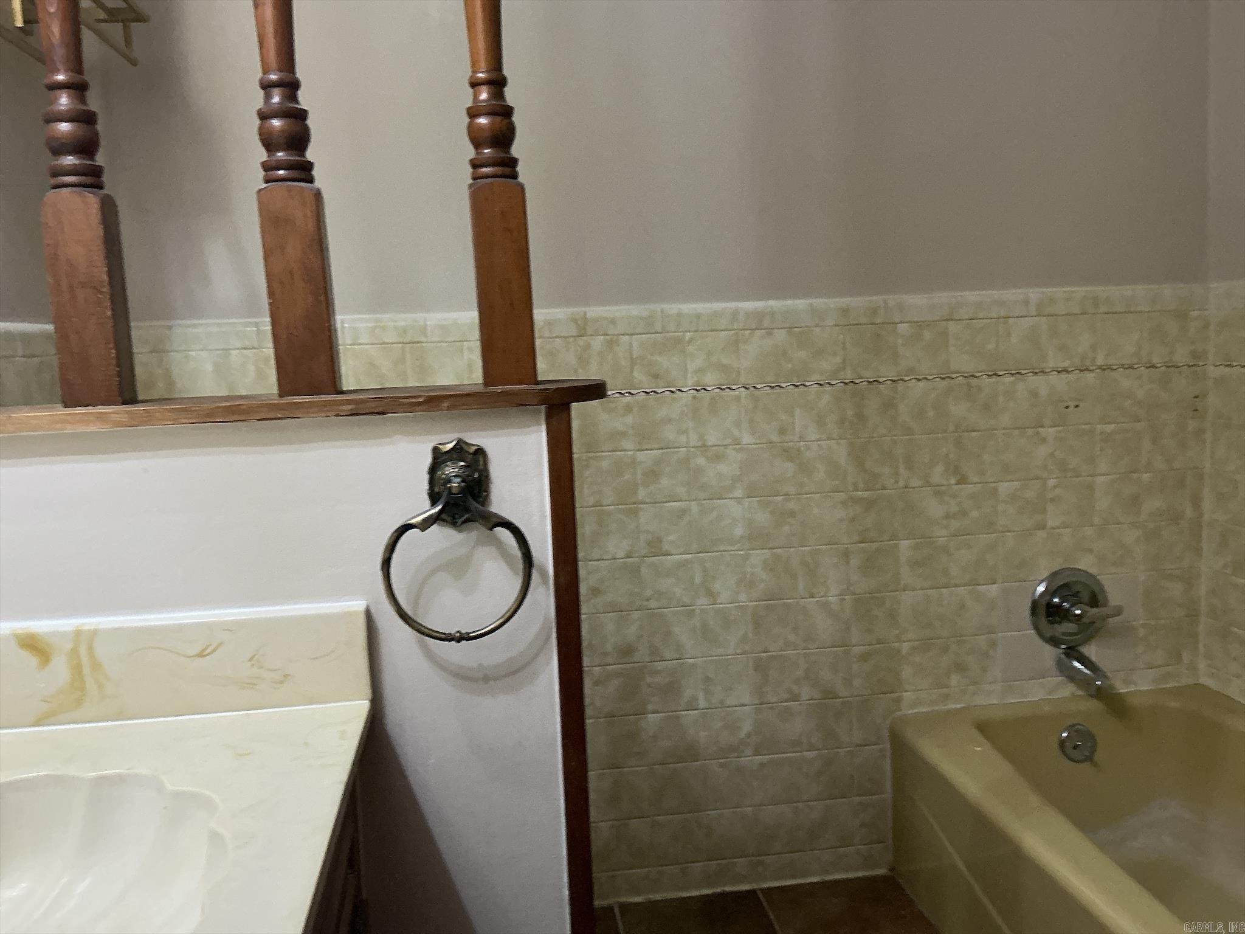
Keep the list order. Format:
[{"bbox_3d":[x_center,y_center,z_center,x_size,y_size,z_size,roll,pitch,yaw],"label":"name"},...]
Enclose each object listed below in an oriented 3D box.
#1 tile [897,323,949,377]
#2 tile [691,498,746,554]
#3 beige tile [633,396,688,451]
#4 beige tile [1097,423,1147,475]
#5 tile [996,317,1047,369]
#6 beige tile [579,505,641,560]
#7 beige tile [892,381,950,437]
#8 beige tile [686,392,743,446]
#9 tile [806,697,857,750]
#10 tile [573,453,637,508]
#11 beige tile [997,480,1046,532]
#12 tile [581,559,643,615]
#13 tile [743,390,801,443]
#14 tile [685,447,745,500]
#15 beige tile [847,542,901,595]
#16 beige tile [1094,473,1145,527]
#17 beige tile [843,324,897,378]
[{"bbox_3d":[0.617,-0.244,2.082,0.108,0.108,0.008,-3,6,-7],"label":"tile"},{"bbox_3d":[0.198,0.122,2.064,0.108,0.108,0.008,-3,6,-7],"label":"tile"},{"bbox_3d":[0.079,-0.089,2.017,0.108,0.108,0.009,-3,6,-7],"label":"beige tile"},{"bbox_3d":[1.057,-0.038,2.149,0.108,0.108,0.009,-3,6,-7],"label":"beige tile"},{"bbox_3d":[0.830,-0.256,2.098,0.108,0.108,0.009,-3,6,-7],"label":"tile"},{"bbox_3d":[-0.022,0.134,2.035,0.112,0.108,0.010,-3,6,-7],"label":"beige tile"},{"bbox_3d":[0.618,-0.121,2.080,0.107,0.107,0.009,-3,5,-7],"label":"beige tile"},{"bbox_3d":[0.188,-0.097,2.039,0.108,0.108,0.010,-3,6,-7],"label":"beige tile"},{"bbox_3d":[0.436,0.545,2.133,0.108,0.108,0.008,-3,6,-7],"label":"tile"},{"bbox_3d":[-0.027,0.025,2.024,0.112,0.108,0.010,-3,6,-7],"label":"tile"},{"bbox_3d":[0.850,0.083,2.140,0.108,0.108,0.010,-3,6,-7],"label":"beige tile"},{"bbox_3d":[-0.013,0.241,2.035,0.107,0.107,0.009,-3,5,-7],"label":"tile"},{"bbox_3d":[0.295,-0.102,2.043,0.107,0.107,0.009,-3,5,-7],"label":"tile"},{"bbox_3d":[0.192,0.013,2.042,0.108,0.108,0.009,-3,6,-7],"label":"tile"},{"bbox_3d":[0.525,0.209,2.097,0.107,0.107,0.009,-3,5,-7],"label":"beige tile"},{"bbox_3d":[1.067,0.071,2.167,0.108,0.108,0.008,-3,6,-7],"label":"beige tile"},{"bbox_3d":[0.508,-0.237,2.066,0.108,0.108,0.010,-3,6,-7],"label":"beige tile"}]

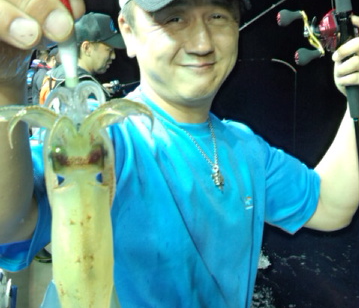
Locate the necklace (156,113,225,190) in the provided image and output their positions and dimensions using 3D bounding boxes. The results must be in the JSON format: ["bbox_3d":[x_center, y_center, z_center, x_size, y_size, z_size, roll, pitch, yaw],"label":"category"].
[{"bbox_3d":[0.026,-0.025,0.785,0.140,0.155,0.125,-9,15,-30],"label":"necklace"}]

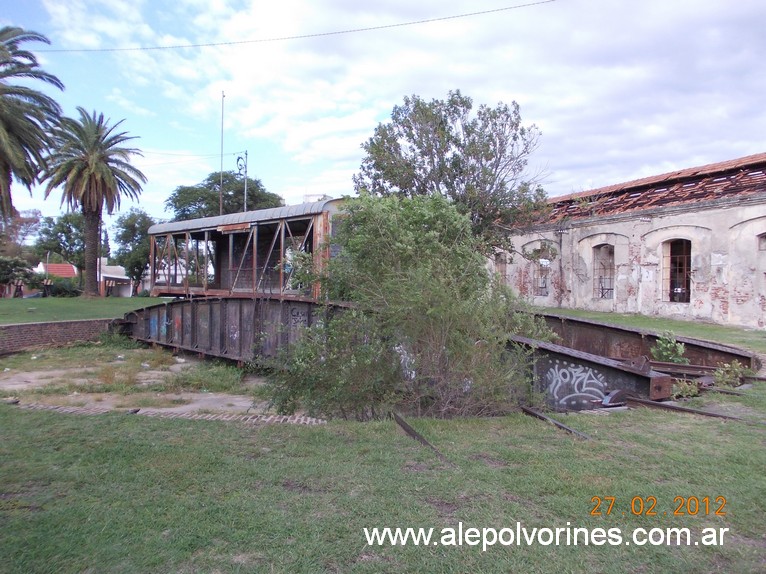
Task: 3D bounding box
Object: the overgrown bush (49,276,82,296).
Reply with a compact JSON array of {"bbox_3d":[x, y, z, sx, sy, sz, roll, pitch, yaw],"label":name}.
[{"bbox_3d":[-23.067,0.000,45.000,2.500,1.500,2.200,0,1,0],"label":"overgrown bush"}]

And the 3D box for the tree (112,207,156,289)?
[{"bbox_3d":[-21.178,-3.038,53.000,4.500,7.400,4.500,0,1,0],"label":"tree"}]

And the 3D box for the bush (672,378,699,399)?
[{"bbox_3d":[4.067,1.360,8.300,0.380,0.280,0.360,0,1,0],"label":"bush"}]

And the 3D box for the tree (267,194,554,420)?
[{"bbox_3d":[0.381,0.180,8.900,4.000,3.000,3.200,0,1,0],"label":"tree"}]

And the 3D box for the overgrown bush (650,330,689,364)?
[{"bbox_3d":[4.810,1.024,10.400,0.620,0.600,0.550,0,1,0],"label":"overgrown bush"}]

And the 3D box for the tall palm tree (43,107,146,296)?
[{"bbox_3d":[-19.097,-5.593,41.000,6.900,12.400,6.800,0,1,0],"label":"tall palm tree"}]

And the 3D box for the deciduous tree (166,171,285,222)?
[{"bbox_3d":[-13.390,-4.827,52.000,9.900,10.000,9.300,0,1,0],"label":"deciduous tree"}]

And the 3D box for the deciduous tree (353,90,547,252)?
[{"bbox_3d":[2.845,-3.615,26.500,8.200,9.200,7.600,0,1,0],"label":"deciduous tree"}]

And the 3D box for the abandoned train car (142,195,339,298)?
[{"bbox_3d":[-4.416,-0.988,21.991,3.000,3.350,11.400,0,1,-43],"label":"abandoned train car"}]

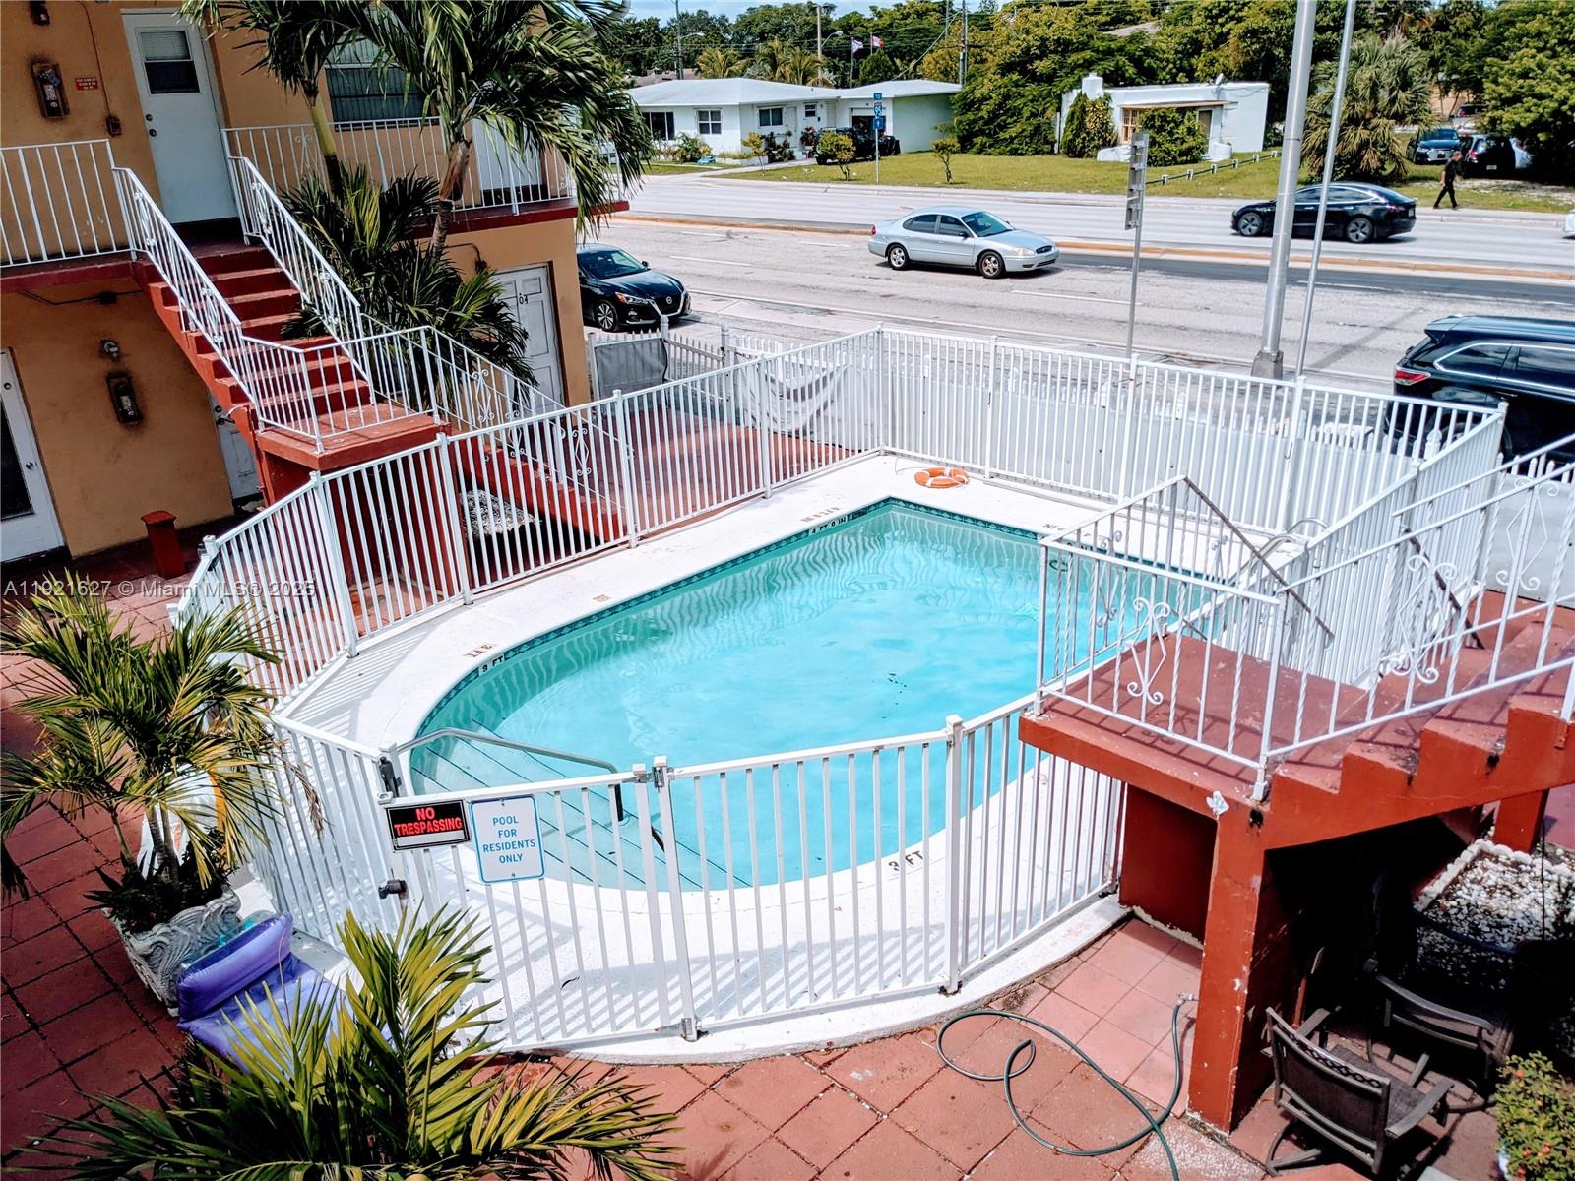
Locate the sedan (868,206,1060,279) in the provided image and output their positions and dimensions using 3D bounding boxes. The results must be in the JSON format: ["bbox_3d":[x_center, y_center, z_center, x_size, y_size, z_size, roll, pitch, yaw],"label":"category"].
[{"bbox_3d":[4.309,-8.601,30.048,5.020,1.430,1.860,17,30,39],"label":"sedan"}]

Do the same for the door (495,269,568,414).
[{"bbox_3d":[-3.393,-3.197,16.199,0.070,2.050,0.860,19,31,42],"label":"door"}]

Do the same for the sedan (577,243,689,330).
[{"bbox_3d":[-4.059,-6.610,26.450,1.850,1.445,4.900,-22,30,-38],"label":"sedan"}]

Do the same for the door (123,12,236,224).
[{"bbox_3d":[-6.243,-4.867,12.691,0.090,2.020,0.790,19,32,41],"label":"door"}]

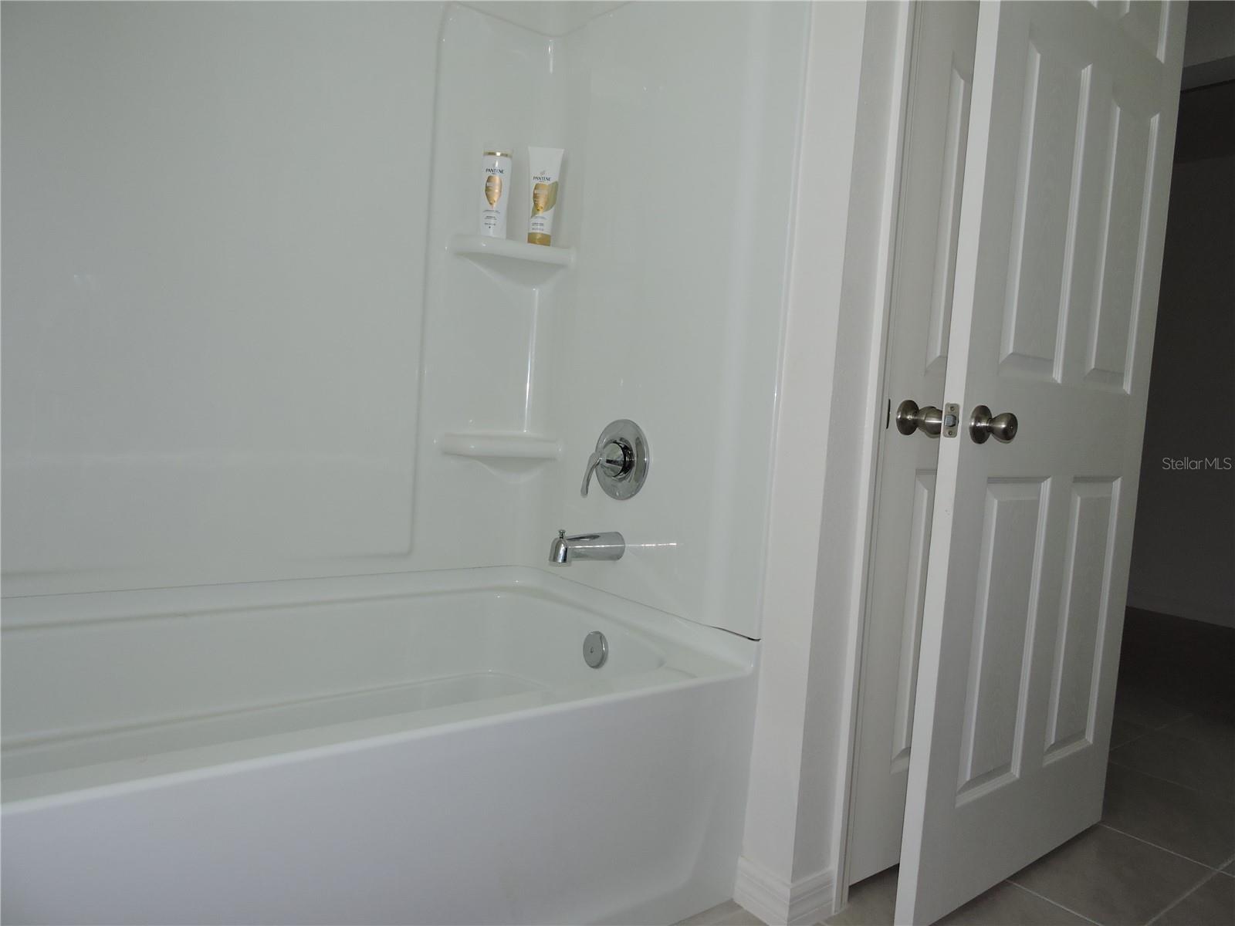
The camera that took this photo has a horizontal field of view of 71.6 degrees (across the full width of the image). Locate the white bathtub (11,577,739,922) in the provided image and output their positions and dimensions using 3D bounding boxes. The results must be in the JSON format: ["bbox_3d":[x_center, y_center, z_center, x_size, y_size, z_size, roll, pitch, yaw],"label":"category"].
[{"bbox_3d":[-0.615,0.512,1.396,1.524,0.482,0.812,2,4,-39],"label":"white bathtub"}]

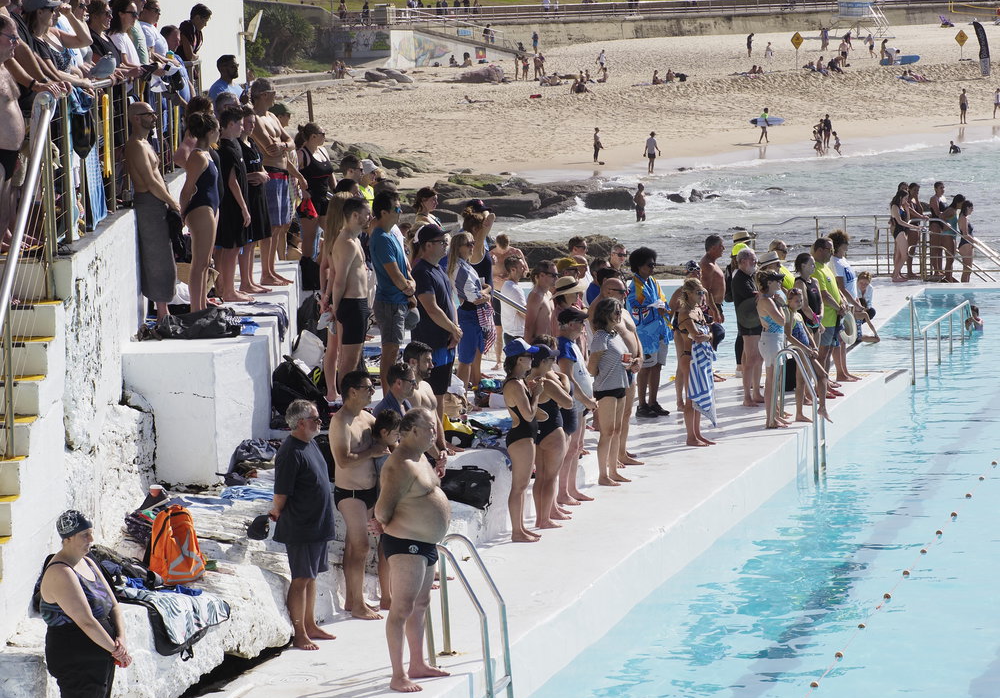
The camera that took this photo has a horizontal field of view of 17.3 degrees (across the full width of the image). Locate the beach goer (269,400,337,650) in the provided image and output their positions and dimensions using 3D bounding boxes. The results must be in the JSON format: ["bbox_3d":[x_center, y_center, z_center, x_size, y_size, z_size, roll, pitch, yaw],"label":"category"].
[{"bbox_3d":[-1.371,1.231,23.100,0.410,1.710,0.530,0,5,18],"label":"beach goer"}]

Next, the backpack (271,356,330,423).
[{"bbox_3d":[-1.654,0.336,27.300,0.360,0.520,0.300,-32,11,33],"label":"backpack"}]

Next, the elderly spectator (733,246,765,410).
[{"bbox_3d":[2.836,-0.262,37.580,0.360,1.760,0.520,1,6,25],"label":"elderly spectator"}]

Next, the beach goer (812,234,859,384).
[{"bbox_3d":[3.961,-0.373,39.000,0.420,1.770,0.520,1,6,25],"label":"beach goer"}]

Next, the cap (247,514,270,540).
[{"bbox_3d":[-1.694,1.252,23.100,0.220,0.140,0.170,-25,25,-20],"label":"cap"}]

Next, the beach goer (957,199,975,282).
[{"bbox_3d":[8.241,-1.847,58.300,0.320,1.600,0.400,-1,5,5],"label":"beach goer"}]

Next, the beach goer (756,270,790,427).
[{"bbox_3d":[2.940,-0.005,35.400,0.360,1.650,0.430,-1,5,9],"label":"beach goer"}]

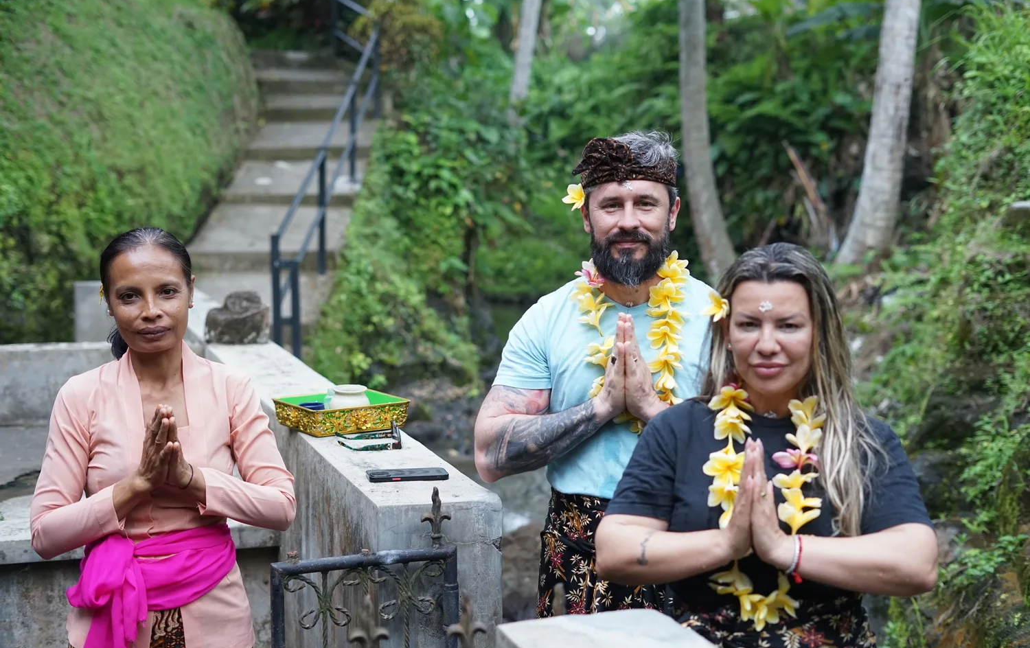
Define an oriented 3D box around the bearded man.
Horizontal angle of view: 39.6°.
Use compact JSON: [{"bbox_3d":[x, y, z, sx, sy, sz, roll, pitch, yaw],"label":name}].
[{"bbox_3d":[0.210,0.528,2.783,0.580,1.790,0.440,0,6,3],"label":"bearded man"}]

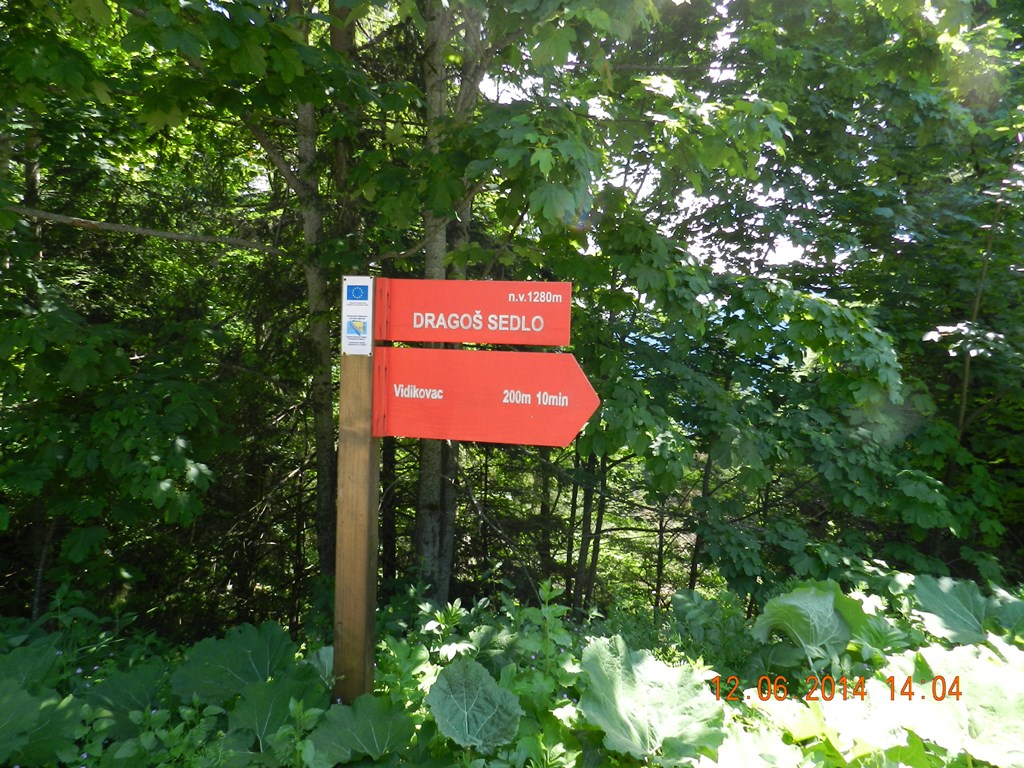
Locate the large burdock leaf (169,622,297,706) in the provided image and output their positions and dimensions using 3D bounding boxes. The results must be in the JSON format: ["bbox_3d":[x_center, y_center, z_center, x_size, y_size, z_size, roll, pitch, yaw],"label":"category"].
[{"bbox_3d":[-1.085,1.089,2.650,0.440,0.310,0.120,1,-32,-14],"label":"large burdock leaf"}]

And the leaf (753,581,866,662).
[{"bbox_3d":[1.246,0.995,2.850,0.420,0.300,0.200,2,-2,0],"label":"leaf"}]

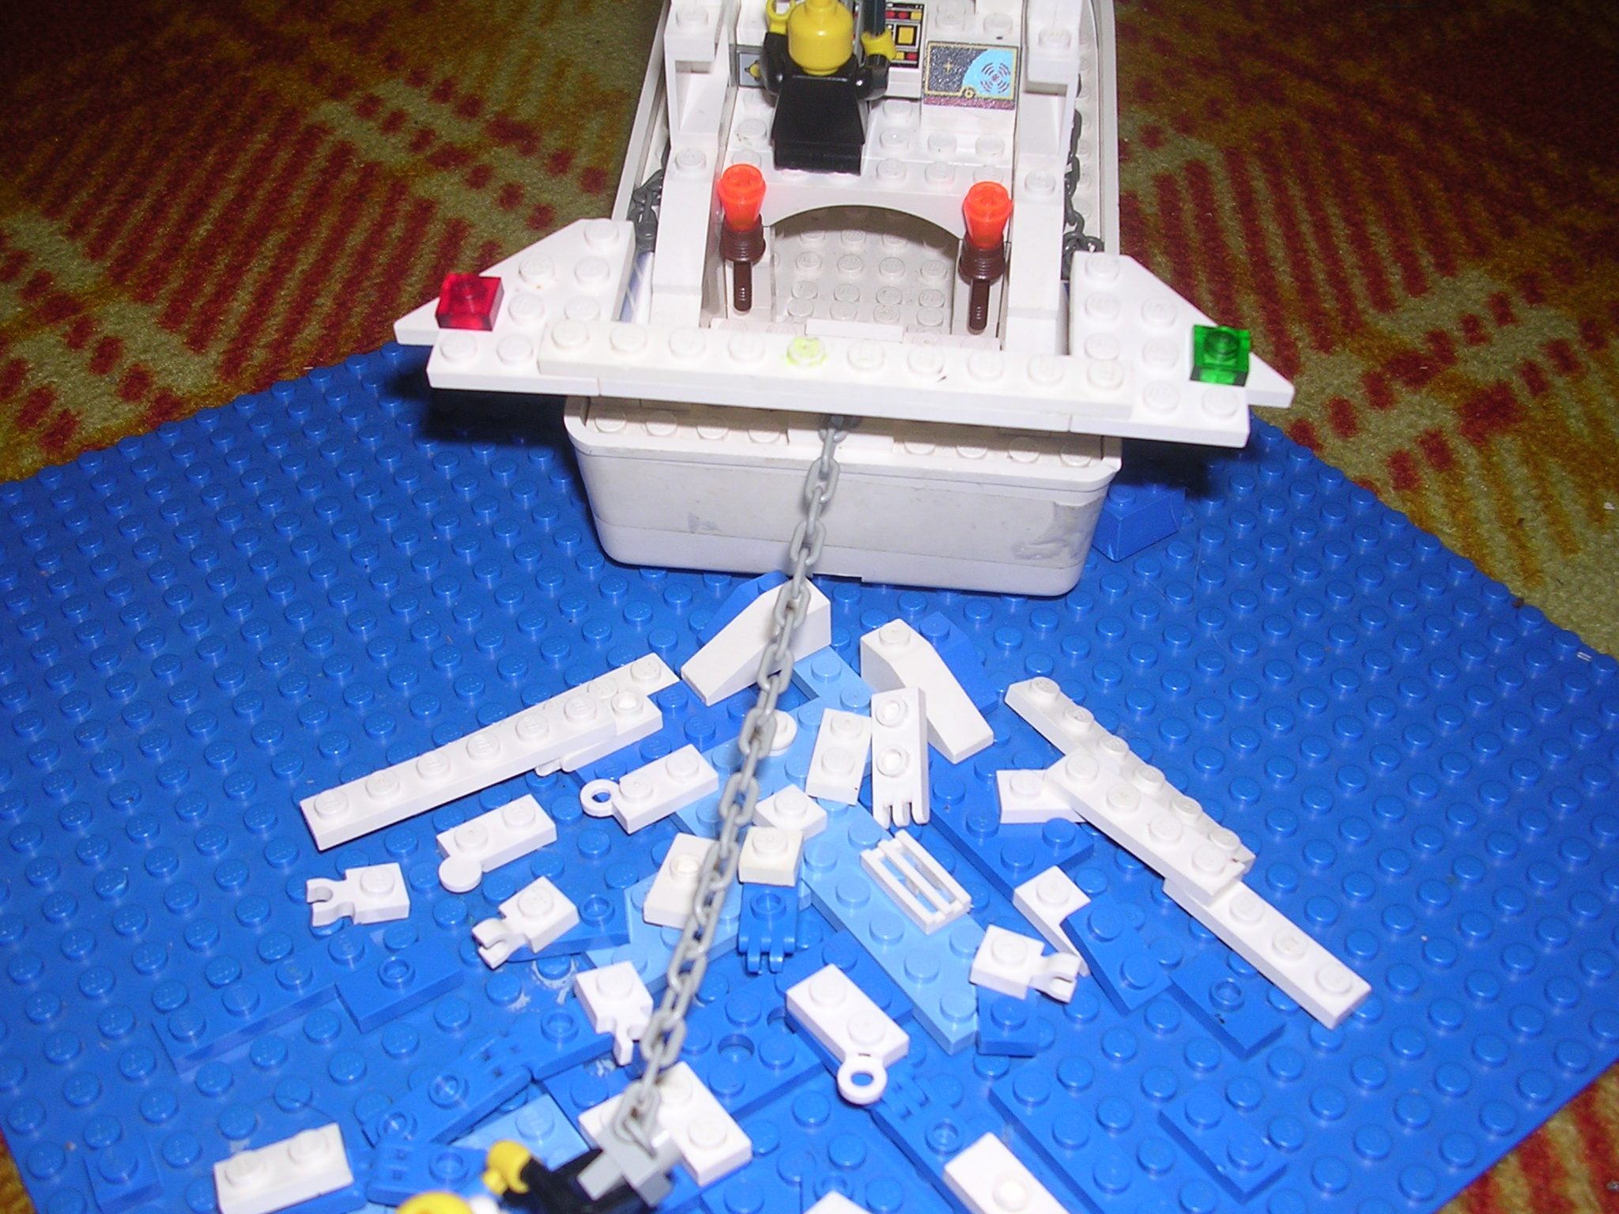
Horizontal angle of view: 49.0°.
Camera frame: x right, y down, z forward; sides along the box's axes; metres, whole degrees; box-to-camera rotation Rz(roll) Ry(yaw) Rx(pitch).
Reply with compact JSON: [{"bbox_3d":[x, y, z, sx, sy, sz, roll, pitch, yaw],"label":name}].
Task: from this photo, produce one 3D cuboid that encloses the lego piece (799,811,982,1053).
[{"bbox_3d":[0.012,0.043,0.253,0.016,0.005,0.048,-25,48,-26],"label":"lego piece"}]

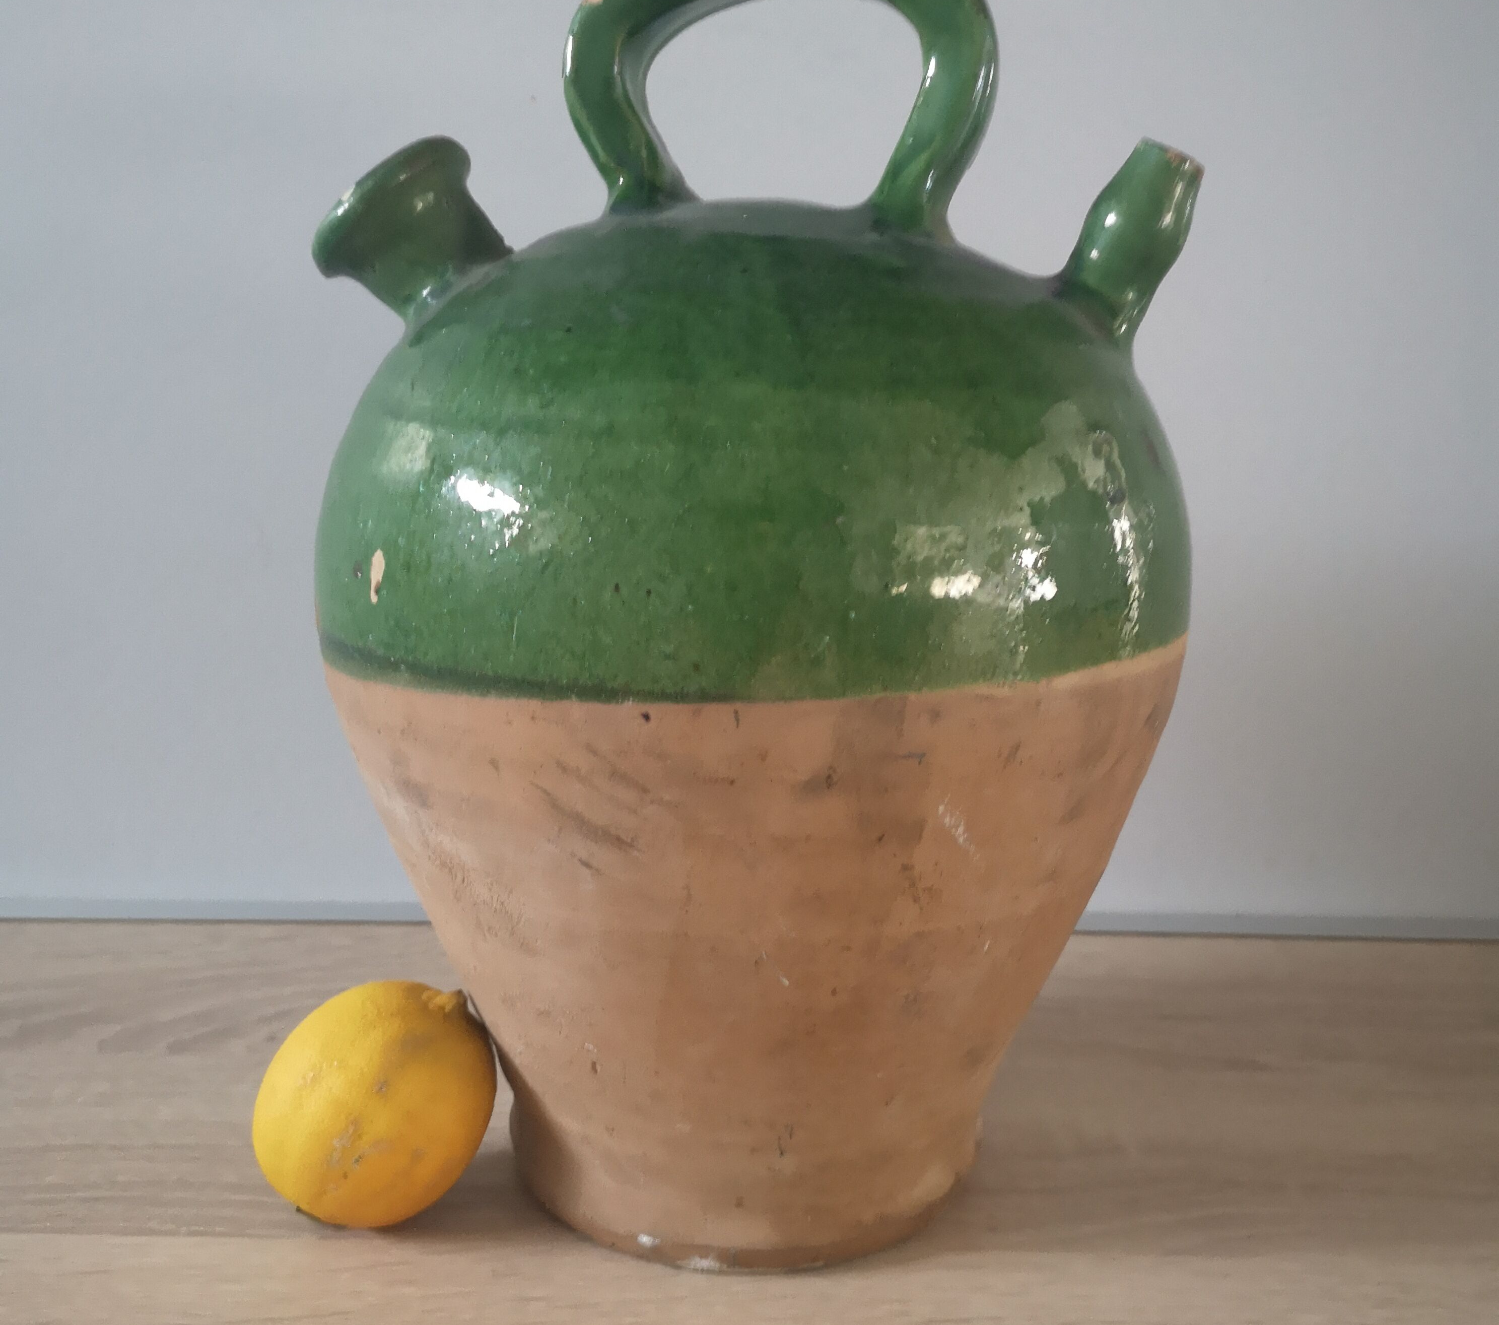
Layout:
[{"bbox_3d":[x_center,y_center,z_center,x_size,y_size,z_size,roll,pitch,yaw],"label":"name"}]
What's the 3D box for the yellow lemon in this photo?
[{"bbox_3d":[-0.103,0.121,0.430,0.060,0.074,0.060,33,-2,-3],"label":"yellow lemon"}]

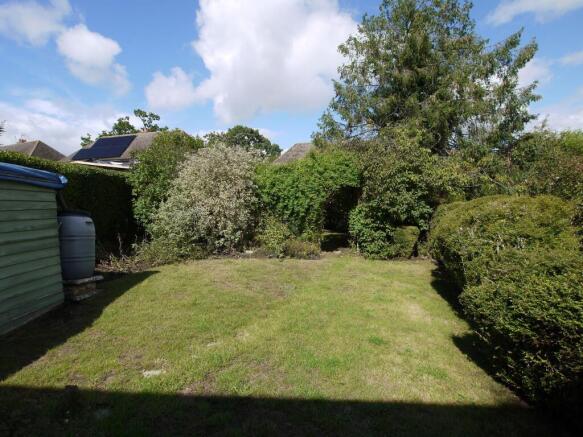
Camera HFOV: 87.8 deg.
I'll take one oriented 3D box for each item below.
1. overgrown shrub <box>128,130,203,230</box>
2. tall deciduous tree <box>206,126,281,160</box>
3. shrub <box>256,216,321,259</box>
[{"bbox_3d":[-3.937,-0.946,9.964,2.700,3.840,2.400,0,3,0],"label":"overgrown shrub"},{"bbox_3d":[-6.053,-6.058,37.733,9.500,11.120,9.000,0,3,0],"label":"tall deciduous tree"},{"bbox_3d":[-0.085,0.494,8.638,1.700,1.100,1.100,0,3,0],"label":"shrub"}]

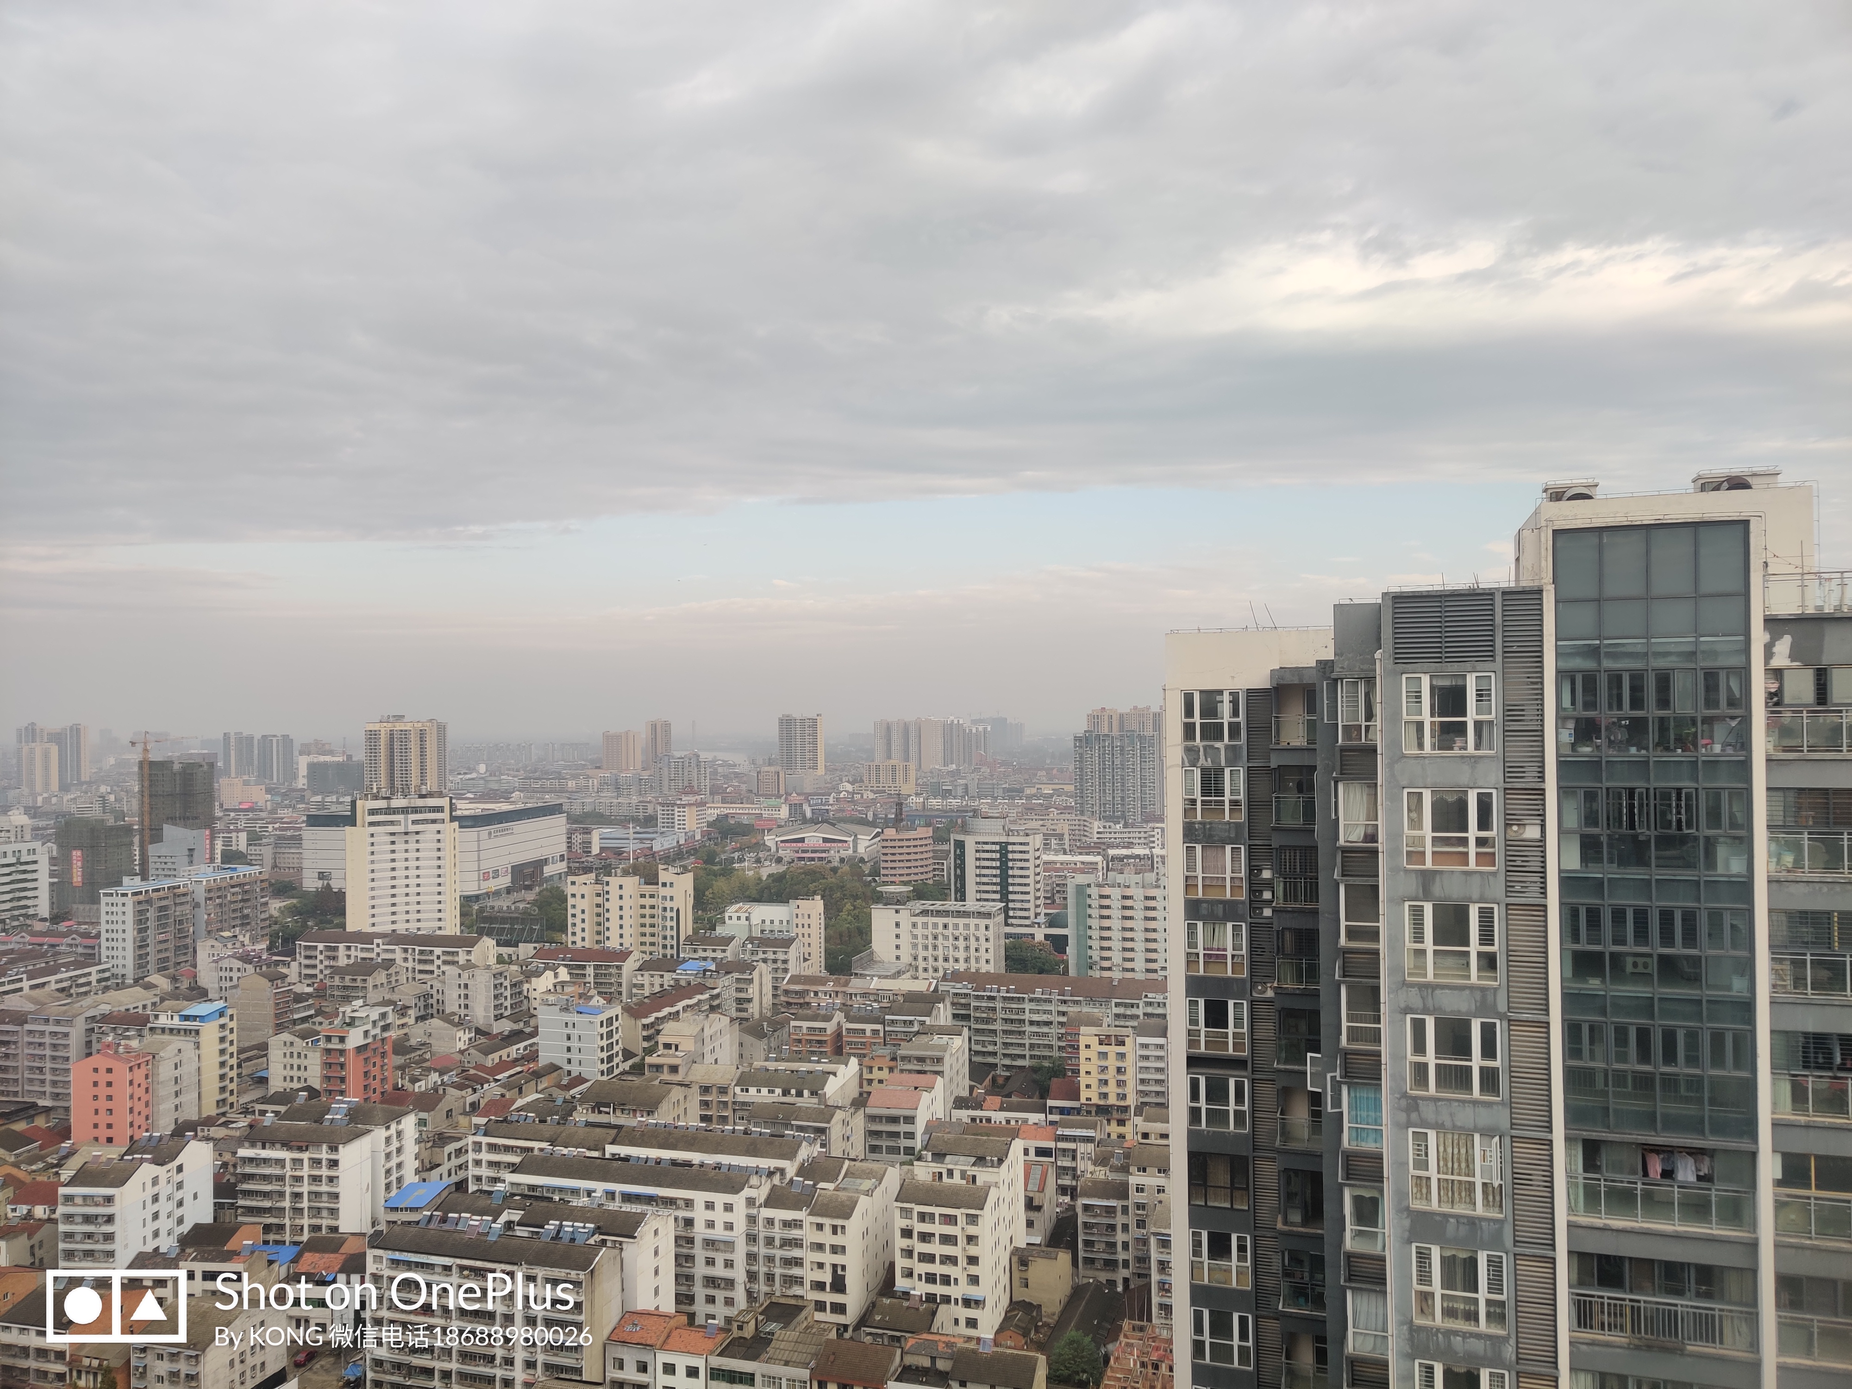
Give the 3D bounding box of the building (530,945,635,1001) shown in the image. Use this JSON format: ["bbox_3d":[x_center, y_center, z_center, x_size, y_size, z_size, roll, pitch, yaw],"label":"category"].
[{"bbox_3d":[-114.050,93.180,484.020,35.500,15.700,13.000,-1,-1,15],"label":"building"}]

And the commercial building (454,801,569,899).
[{"bbox_3d":[-267.688,84.858,797.907,99.087,42.000,101.635,-1,-1,13],"label":"commercial building"}]

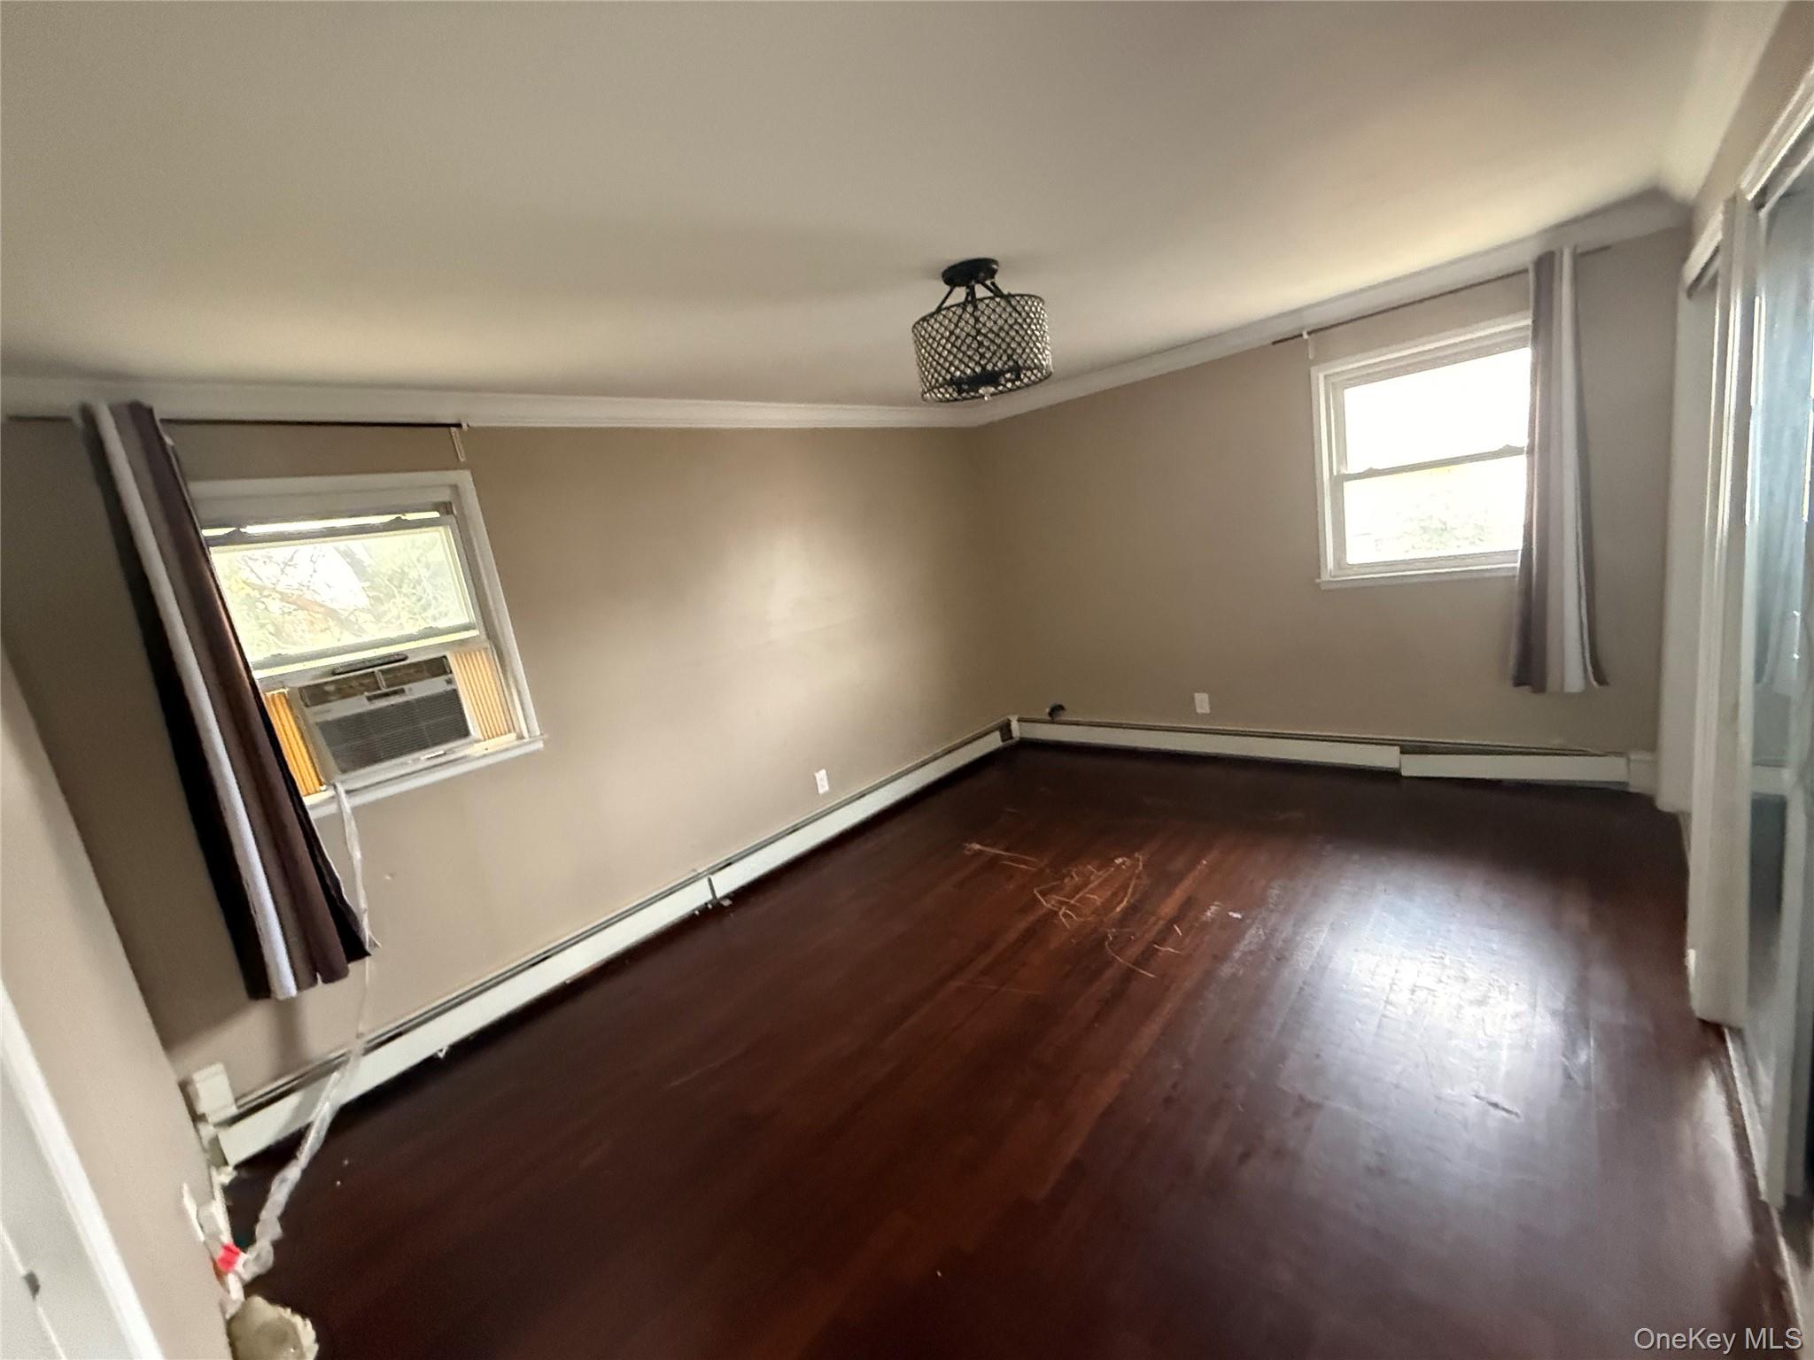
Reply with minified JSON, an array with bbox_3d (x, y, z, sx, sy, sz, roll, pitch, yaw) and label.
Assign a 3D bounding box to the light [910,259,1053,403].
[{"bbox_3d":[0.231,-1.127,2.352,0.430,0.350,0.430,-9,11,2],"label":"light"}]

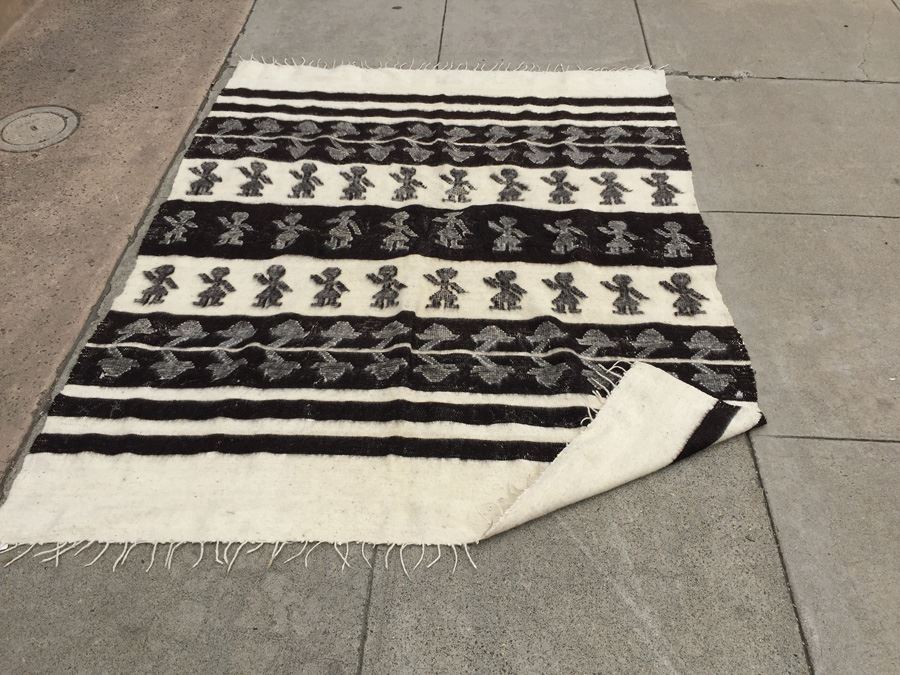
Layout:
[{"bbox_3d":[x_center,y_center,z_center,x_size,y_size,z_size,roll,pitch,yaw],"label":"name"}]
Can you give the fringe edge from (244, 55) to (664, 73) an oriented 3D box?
[{"bbox_3d":[0.003,-1.141,3.139,1.800,0.016,0.105,2,47,2],"label":"fringe edge"}]

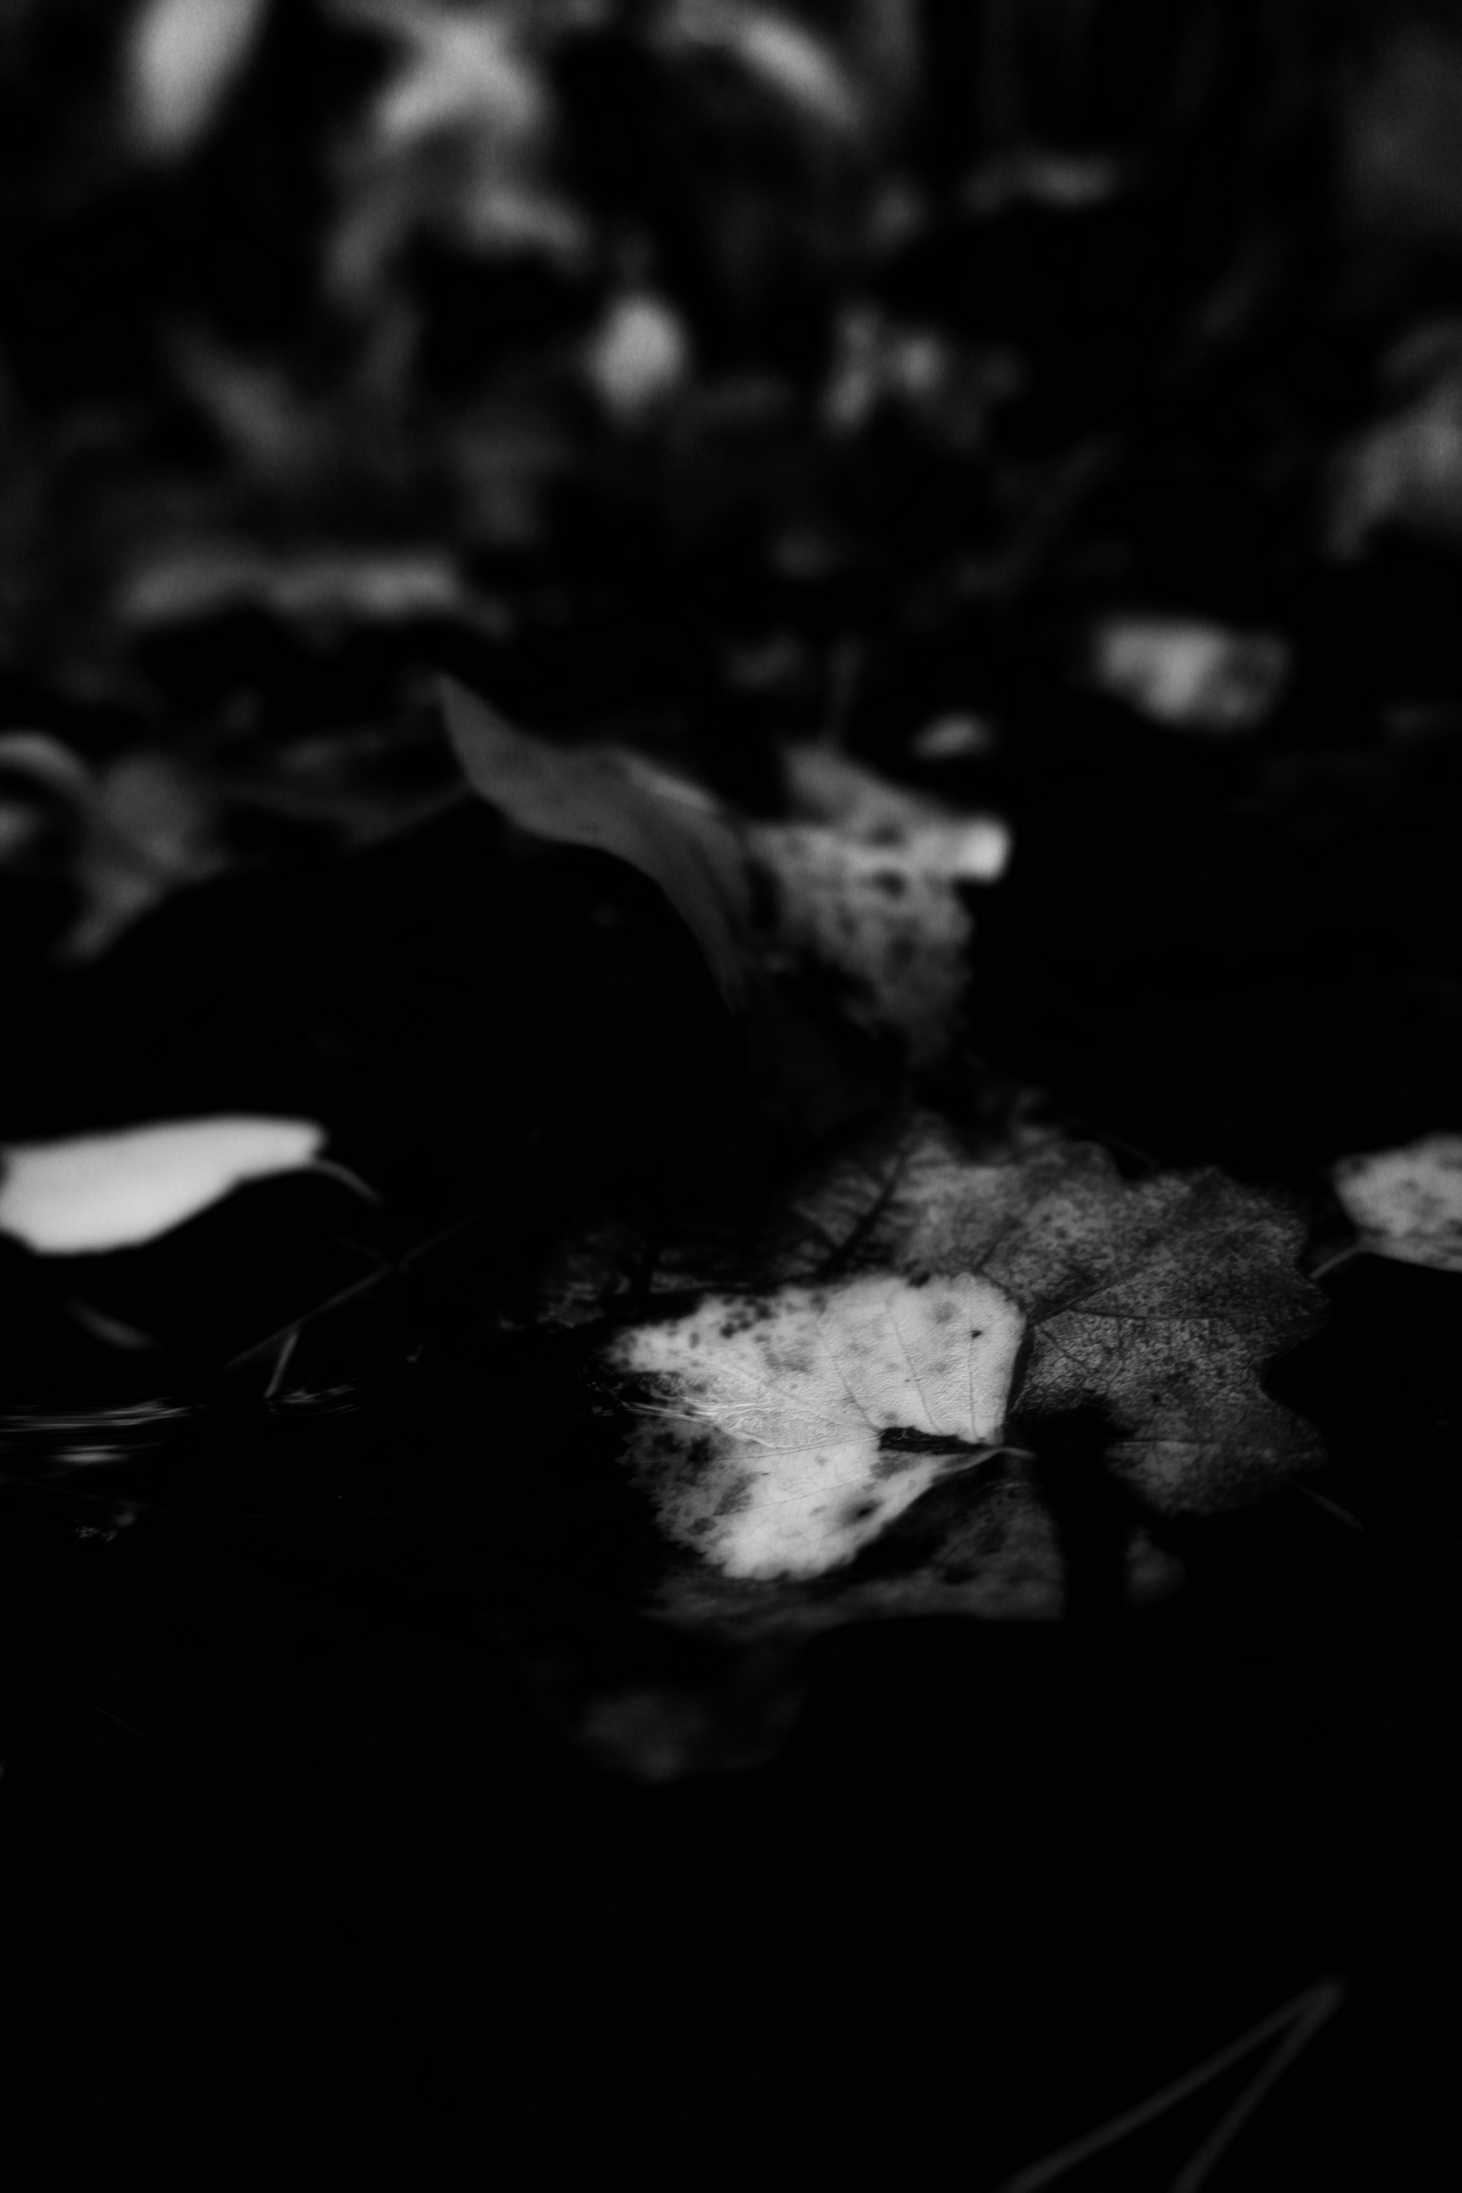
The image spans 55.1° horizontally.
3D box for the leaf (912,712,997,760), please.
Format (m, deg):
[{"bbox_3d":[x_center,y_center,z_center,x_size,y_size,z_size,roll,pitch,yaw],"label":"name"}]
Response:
[{"bbox_3d":[0.097,-0.157,0.610,0.038,0.013,0.030,0,30,0],"label":"leaf"}]

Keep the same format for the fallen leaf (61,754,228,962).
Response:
[{"bbox_3d":[-0.210,-0.086,0.500,0.050,0.060,0.040,0,30,0],"label":"fallen leaf"}]

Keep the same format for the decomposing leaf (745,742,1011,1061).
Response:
[{"bbox_3d":[0.046,-0.064,0.450,0.077,0.084,0.060,0,30,0],"label":"decomposing leaf"}]

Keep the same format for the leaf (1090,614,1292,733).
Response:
[{"bbox_3d":[0.216,-0.199,0.660,0.085,0.040,0.060,0,30,0],"label":"leaf"}]

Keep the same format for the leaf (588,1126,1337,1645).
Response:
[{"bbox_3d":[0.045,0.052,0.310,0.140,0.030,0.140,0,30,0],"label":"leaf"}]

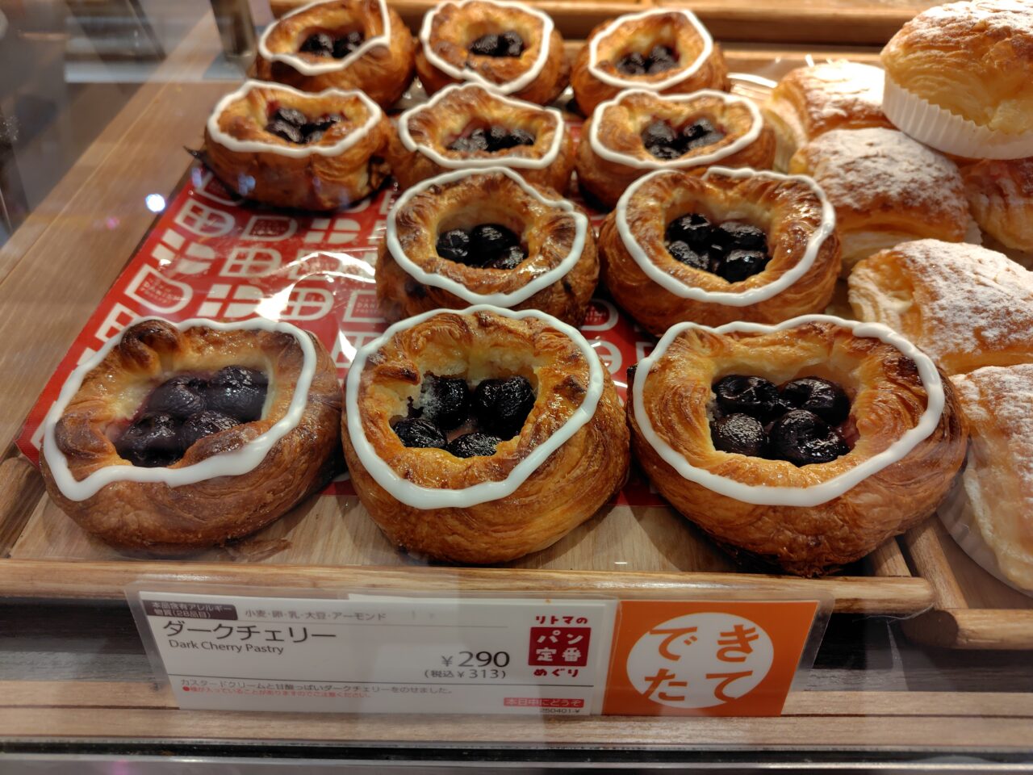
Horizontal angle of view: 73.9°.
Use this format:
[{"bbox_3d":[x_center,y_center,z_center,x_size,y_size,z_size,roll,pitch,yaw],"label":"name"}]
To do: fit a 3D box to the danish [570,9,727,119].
[{"bbox_3d":[0.078,-0.192,0.406,0.091,0.037,0.083,2,50,1],"label":"danish"}]

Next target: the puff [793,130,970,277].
[{"bbox_3d":[0.165,-0.085,0.312,0.077,0.045,0.076,2,50,1],"label":"puff"}]

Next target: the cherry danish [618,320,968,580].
[{"bbox_3d":[0.093,0.015,0.233,0.108,0.037,0.098,2,50,1],"label":"cherry danish"}]

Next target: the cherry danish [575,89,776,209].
[{"bbox_3d":[0.080,-0.120,0.346,0.098,0.037,0.077,2,50,1],"label":"cherry danish"}]

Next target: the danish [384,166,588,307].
[{"bbox_3d":[-0.012,-0.063,0.297,0.096,0.037,0.086,2,50,1],"label":"danish"}]

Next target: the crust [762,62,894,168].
[{"bbox_3d":[0.168,-0.140,0.359,0.078,0.044,0.073,2,50,1],"label":"crust"}]

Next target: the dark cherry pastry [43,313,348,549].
[{"bbox_3d":[-0.107,0.013,0.231,0.094,0.037,0.089,2,50,1],"label":"dark cherry pastry"}]

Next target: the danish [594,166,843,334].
[{"bbox_3d":[0.086,-0.061,0.296,0.100,0.037,0.090,2,50,1],"label":"danish"}]

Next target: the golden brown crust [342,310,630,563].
[{"bbox_3d":[-0.010,0.013,0.234,0.097,0.037,0.096,2,50,1],"label":"golden brown crust"}]

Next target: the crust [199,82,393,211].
[{"bbox_3d":[-0.109,-0.123,0.345,0.092,0.037,0.079,2,50,1],"label":"crust"}]

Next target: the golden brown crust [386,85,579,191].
[{"bbox_3d":[-0.015,-0.118,0.343,0.093,0.037,0.085,2,50,1],"label":"golden brown crust"}]

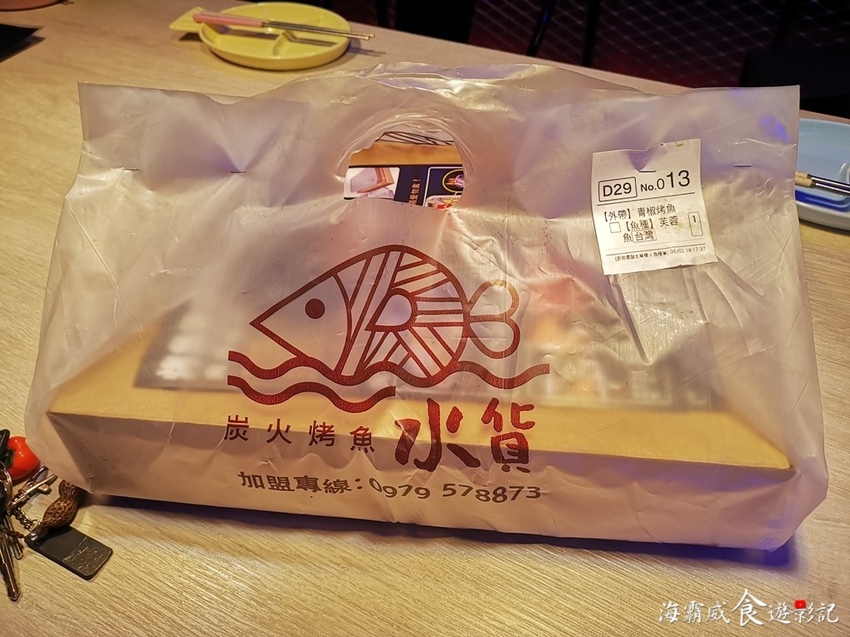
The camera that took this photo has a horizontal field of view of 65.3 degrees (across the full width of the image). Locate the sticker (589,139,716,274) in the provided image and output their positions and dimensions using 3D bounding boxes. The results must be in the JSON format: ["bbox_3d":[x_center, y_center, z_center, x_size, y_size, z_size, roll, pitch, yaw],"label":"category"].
[{"bbox_3d":[0.122,-0.059,0.353,0.058,0.006,0.068,-6,83,10],"label":"sticker"}]

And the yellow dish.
[{"bbox_3d":[-0.204,-0.359,0.840,0.228,0.021,0.186,14,45,13],"label":"yellow dish"}]

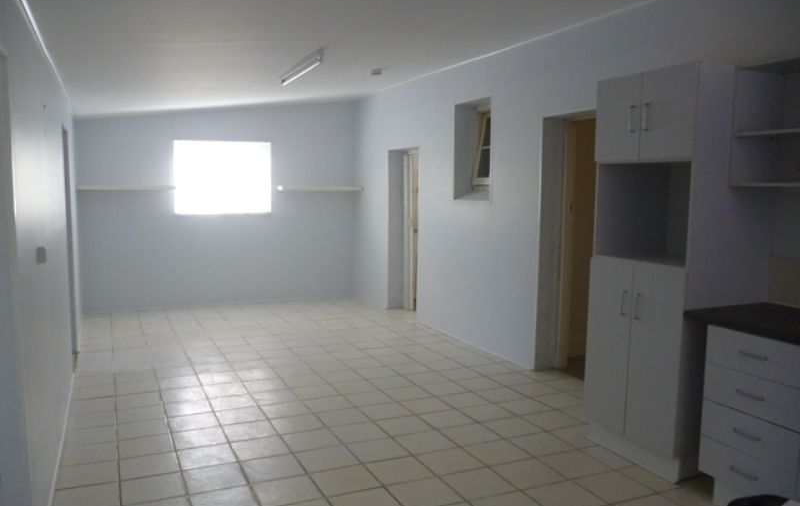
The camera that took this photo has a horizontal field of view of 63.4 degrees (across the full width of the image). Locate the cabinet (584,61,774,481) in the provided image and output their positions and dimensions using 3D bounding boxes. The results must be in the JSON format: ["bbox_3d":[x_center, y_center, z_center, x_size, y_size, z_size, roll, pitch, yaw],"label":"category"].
[{"bbox_3d":[1.545,0.092,3.658,0.585,2.122,0.694,-2,6,-24],"label":"cabinet"}]

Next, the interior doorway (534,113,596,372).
[{"bbox_3d":[1.424,-0.008,4.928,0.254,2.077,0.865,-2,6,-24],"label":"interior doorway"}]

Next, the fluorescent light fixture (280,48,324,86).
[{"bbox_3d":[-0.815,-1.498,5.289,0.079,0.113,1.239,-2,6,-24],"label":"fluorescent light fixture"}]

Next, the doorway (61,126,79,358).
[{"bbox_3d":[-2.811,-0.038,5.393,0.122,1.964,0.868,-2,6,-24],"label":"doorway"}]

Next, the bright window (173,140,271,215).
[{"bbox_3d":[-2.245,-0.952,8.243,1.194,0.907,0.107,-2,6,-24],"label":"bright window"}]

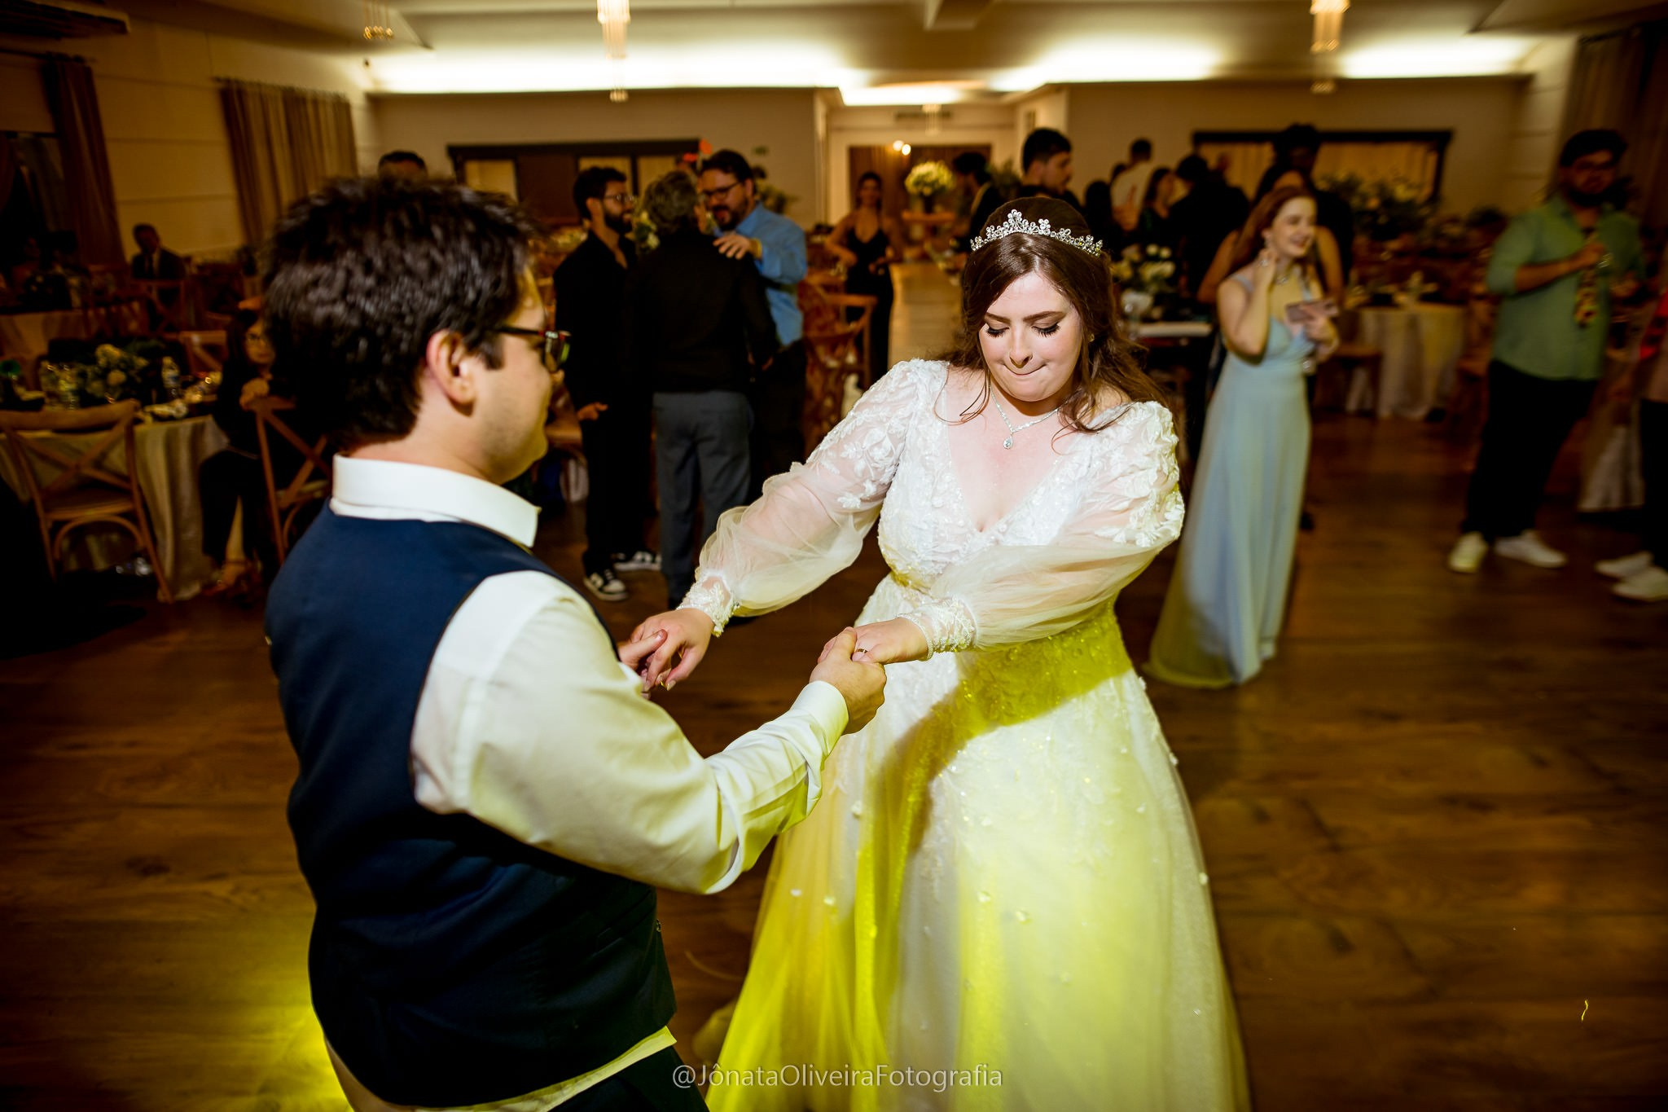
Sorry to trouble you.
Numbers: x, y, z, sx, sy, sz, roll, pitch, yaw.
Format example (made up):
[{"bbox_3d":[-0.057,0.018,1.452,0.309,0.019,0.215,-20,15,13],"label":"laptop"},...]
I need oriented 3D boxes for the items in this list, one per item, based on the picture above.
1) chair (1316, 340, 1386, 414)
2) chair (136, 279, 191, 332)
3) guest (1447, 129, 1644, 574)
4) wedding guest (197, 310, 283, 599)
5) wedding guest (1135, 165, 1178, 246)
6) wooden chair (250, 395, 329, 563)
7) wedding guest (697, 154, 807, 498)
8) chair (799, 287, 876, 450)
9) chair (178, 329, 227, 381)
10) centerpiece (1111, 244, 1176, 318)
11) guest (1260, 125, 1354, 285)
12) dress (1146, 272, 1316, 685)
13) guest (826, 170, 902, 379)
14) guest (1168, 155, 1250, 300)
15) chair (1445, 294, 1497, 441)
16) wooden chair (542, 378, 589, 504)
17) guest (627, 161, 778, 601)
[{"bbox_3d":[3.667,-1.546,8.110,0.500,0.880,0.460,-7,20,-16],"label":"chair"},{"bbox_3d":[-5.648,-1.947,9.571,0.480,0.870,0.520,-7,20,-16],"label":"chair"},{"bbox_3d":[3.023,-0.854,4.778,0.620,1.810,0.430,1,20,4],"label":"guest"},{"bbox_3d":[-2.317,-0.468,4.754,0.720,1.200,0.520,-11,22,-26],"label":"wedding guest"},{"bbox_3d":[2.141,-1.783,7.650,0.320,1.660,0.470,18,27,42],"label":"wedding guest"},{"bbox_3d":[-2.185,-0.318,4.819,0.480,0.870,0.520,-12,22,-28],"label":"wooden chair"},{"bbox_3d":[-0.297,-0.857,4.915,0.520,1.780,0.500,18,27,42],"label":"wedding guest"},{"bbox_3d":[0.058,-1.384,7.742,0.460,0.880,0.500,-5,20,-14],"label":"chair"},{"bbox_3d":[-3.487,-0.746,6.027,0.460,0.880,0.500,6,21,18],"label":"chair"},{"bbox_3d":[1.915,-1.815,7.216,0.460,0.450,0.460,-1,19,0],"label":"centerpiece"},{"bbox_3d":[2.303,-1.202,5.734,0.500,1.840,0.320,-5,20,-14],"label":"guest"},{"bbox_3d":[1.358,-0.285,3.871,0.470,1.370,0.530,-13,23,-31],"label":"dress"},{"bbox_3d":[0.232,-2.014,8.357,0.540,1.650,0.360,-2,19,-3],"label":"guest"},{"bbox_3d":[2.395,-1.783,7.495,0.520,1.730,0.380,-9,21,-22],"label":"guest"},{"bbox_3d":[4.300,-1.208,7.139,0.460,0.880,0.500,0,20,3],"label":"chair"},{"bbox_3d":[-1.396,-0.717,5.895,0.460,0.880,0.500,-1,20,-3],"label":"wooden chair"},{"bbox_3d":[-0.539,-0.674,4.500,0.560,1.710,0.420,2,20,8],"label":"guest"}]

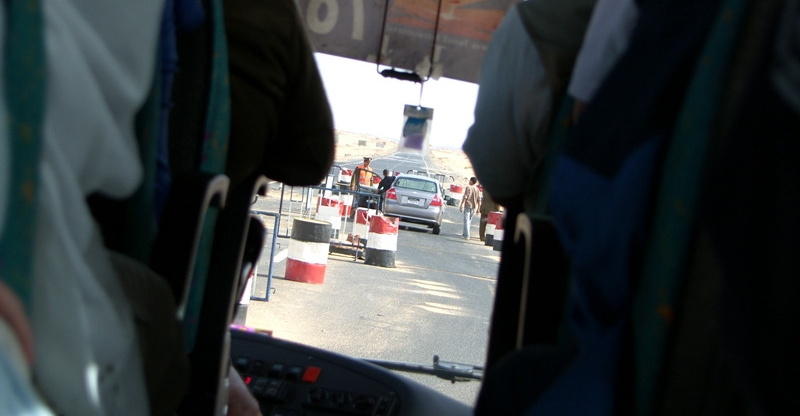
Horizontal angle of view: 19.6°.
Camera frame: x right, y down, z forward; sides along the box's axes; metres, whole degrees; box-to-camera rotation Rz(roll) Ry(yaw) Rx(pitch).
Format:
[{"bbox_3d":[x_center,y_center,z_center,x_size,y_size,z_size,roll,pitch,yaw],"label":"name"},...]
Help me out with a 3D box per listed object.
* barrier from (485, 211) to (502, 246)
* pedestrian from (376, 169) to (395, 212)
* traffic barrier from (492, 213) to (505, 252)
[{"bbox_3d":[2.602,0.573,61.000,0.590,0.880,0.590,7,1,0],"label":"barrier"},{"bbox_3d":[-0.415,-0.263,64.000,0.530,1.660,0.400,6,1,-20],"label":"pedestrian"},{"bbox_3d":[2.750,0.677,59.500,0.590,0.880,0.590,7,1,0],"label":"traffic barrier"}]

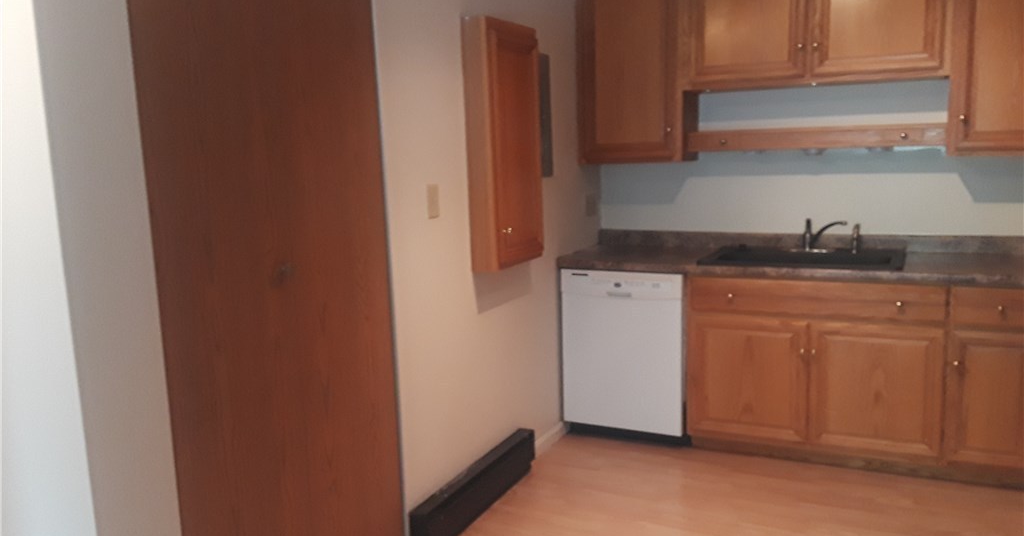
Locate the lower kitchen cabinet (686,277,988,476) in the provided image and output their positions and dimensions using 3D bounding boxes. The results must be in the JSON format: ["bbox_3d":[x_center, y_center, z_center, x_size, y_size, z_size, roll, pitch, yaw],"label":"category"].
[{"bbox_3d":[1.478,0.422,3.786,1.200,0.842,0.622,2,9,26],"label":"lower kitchen cabinet"}]

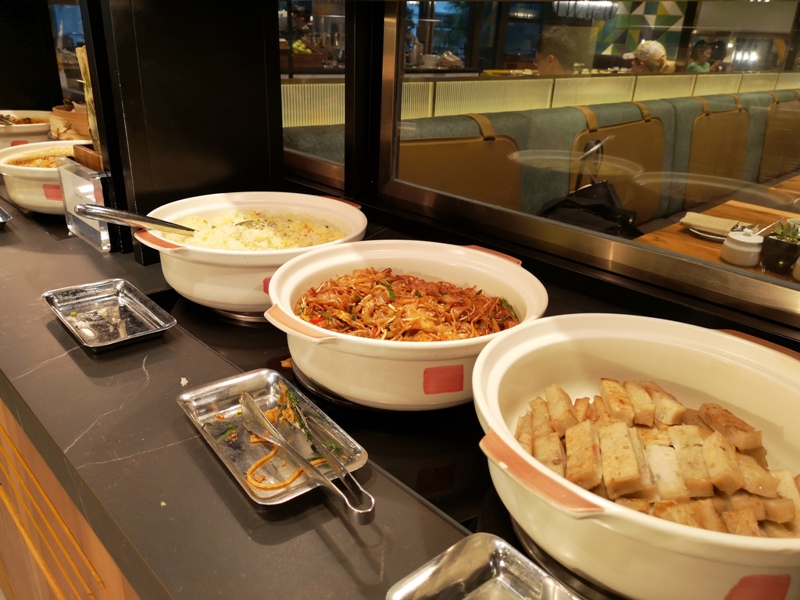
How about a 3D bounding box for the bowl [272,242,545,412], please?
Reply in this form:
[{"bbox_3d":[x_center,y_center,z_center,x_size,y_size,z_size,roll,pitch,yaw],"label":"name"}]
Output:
[{"bbox_3d":[0.010,0.031,0.864,0.403,0.117,0.370,2,23,-1],"label":"bowl"}]

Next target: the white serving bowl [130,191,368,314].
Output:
[{"bbox_3d":[-0.243,-0.086,1.088,0.370,0.117,0.403,2,23,-1],"label":"white serving bowl"}]

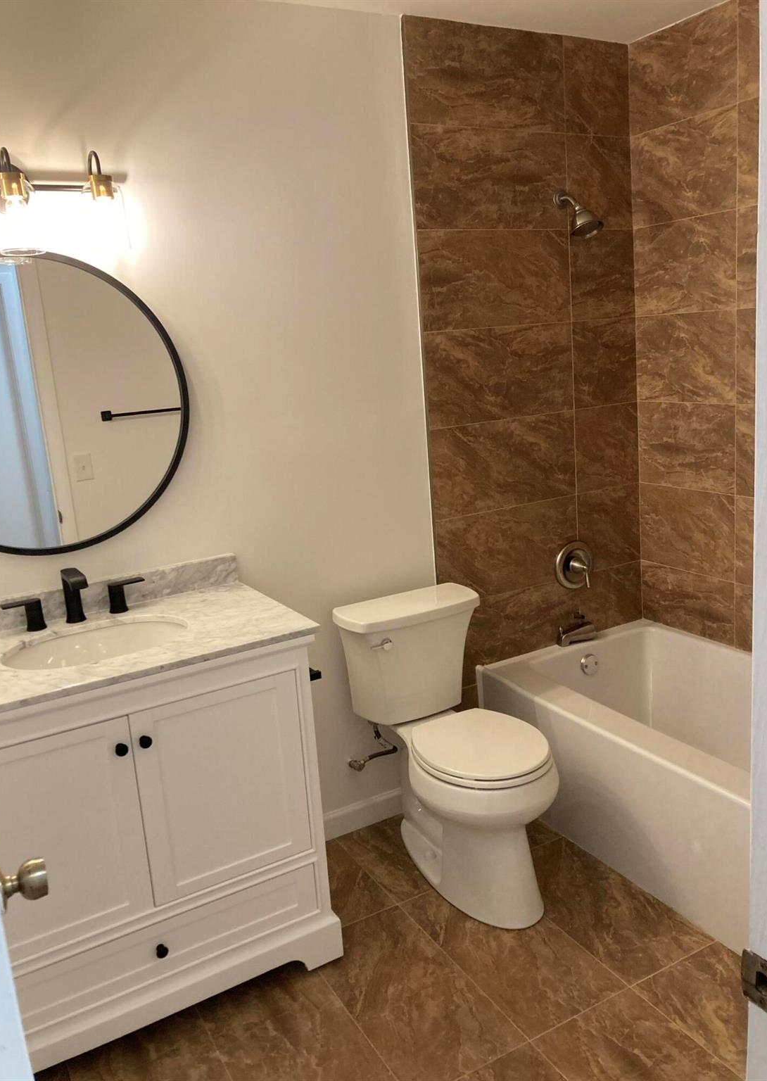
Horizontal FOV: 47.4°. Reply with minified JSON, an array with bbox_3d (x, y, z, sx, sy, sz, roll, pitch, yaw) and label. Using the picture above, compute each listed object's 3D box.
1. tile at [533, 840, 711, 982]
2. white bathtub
[{"bbox_3d":[0.587,1.014,2.446,0.301,0.010,0.601,-11,14,-27],"label":"tile"},{"bbox_3d":[1.055,0.704,2.624,0.780,0.444,1.535,-11,14,-27],"label":"white bathtub"}]

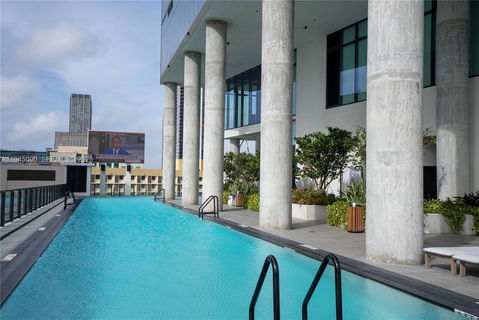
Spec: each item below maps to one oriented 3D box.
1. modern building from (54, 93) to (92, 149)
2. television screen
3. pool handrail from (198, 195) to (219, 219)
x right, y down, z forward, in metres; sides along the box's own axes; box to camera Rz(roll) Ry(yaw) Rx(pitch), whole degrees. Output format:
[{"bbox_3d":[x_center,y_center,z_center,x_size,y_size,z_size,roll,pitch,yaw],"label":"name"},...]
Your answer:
[{"bbox_3d":[-208.765,-14.930,585.903,43.665,129.858,40.000,2,-3,-17],"label":"modern building"},{"bbox_3d":[-11.869,-1.180,45.237,5.222,2.917,0.300,2,-3,-17],"label":"television screen"},{"bbox_3d":[-1.329,2.048,19.991,0.820,1.000,0.600,2,-3,-17],"label":"pool handrail"}]

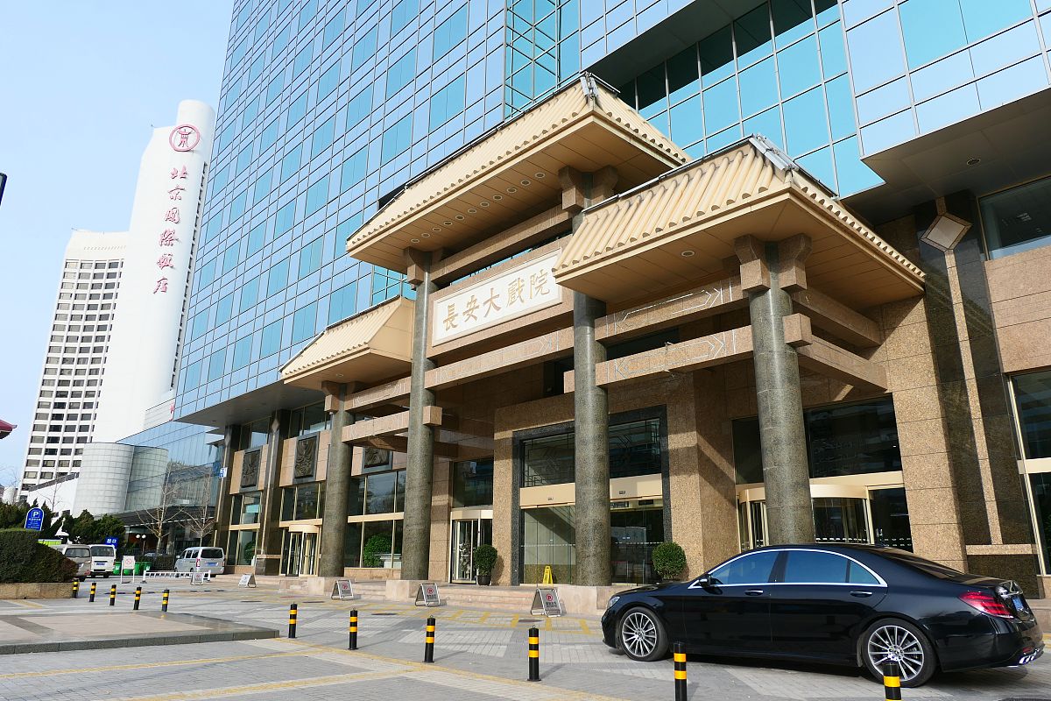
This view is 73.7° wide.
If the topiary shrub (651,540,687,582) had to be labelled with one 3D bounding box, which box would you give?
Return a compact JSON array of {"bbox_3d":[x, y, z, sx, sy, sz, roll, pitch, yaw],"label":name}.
[{"bbox_3d":[3.680,5.585,18.174,0.900,1.220,0.900,15,-22,-40],"label":"topiary shrub"}]

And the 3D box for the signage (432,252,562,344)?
[{"bbox_3d":[-1.208,-1.710,24.687,0.200,1.900,6.850,15,-22,-41],"label":"signage"}]

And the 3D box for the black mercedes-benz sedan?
[{"bbox_3d":[3.450,3.320,9.140,5.260,1.490,1.910,-13,-21,38],"label":"black mercedes-benz sedan"}]

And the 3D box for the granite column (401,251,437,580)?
[{"bbox_3d":[-3.911,2.200,26.961,1.000,12.600,1.000,0,-16,0],"label":"granite column"}]

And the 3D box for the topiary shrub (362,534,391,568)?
[{"bbox_3d":[-5.945,8.182,28.392,1.250,1.550,1.300,15,-22,-40],"label":"topiary shrub"}]

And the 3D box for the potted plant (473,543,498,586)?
[{"bbox_3d":[-1.368,7.190,23.551,0.800,1.318,0.800,0,-16,0],"label":"potted plant"}]

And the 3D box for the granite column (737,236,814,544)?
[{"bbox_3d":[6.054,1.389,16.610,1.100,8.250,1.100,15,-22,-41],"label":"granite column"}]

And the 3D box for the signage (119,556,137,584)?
[{"bbox_3d":[-19.970,11.088,35.431,0.680,1.343,0.500,13,-20,-35],"label":"signage"}]

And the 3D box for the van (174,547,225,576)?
[{"bbox_3d":[-23.462,15.261,50.452,1.860,1.970,4.950,15,-22,-40],"label":"van"}]

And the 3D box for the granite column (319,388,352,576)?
[{"bbox_3d":[-8.038,5.500,30.380,1.000,8.250,1.000,15,-22,-41],"label":"granite column"}]

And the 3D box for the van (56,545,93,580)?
[{"bbox_3d":[-28.691,13.344,43.987,1.770,1.980,4.800,15,-22,-40],"label":"van"}]

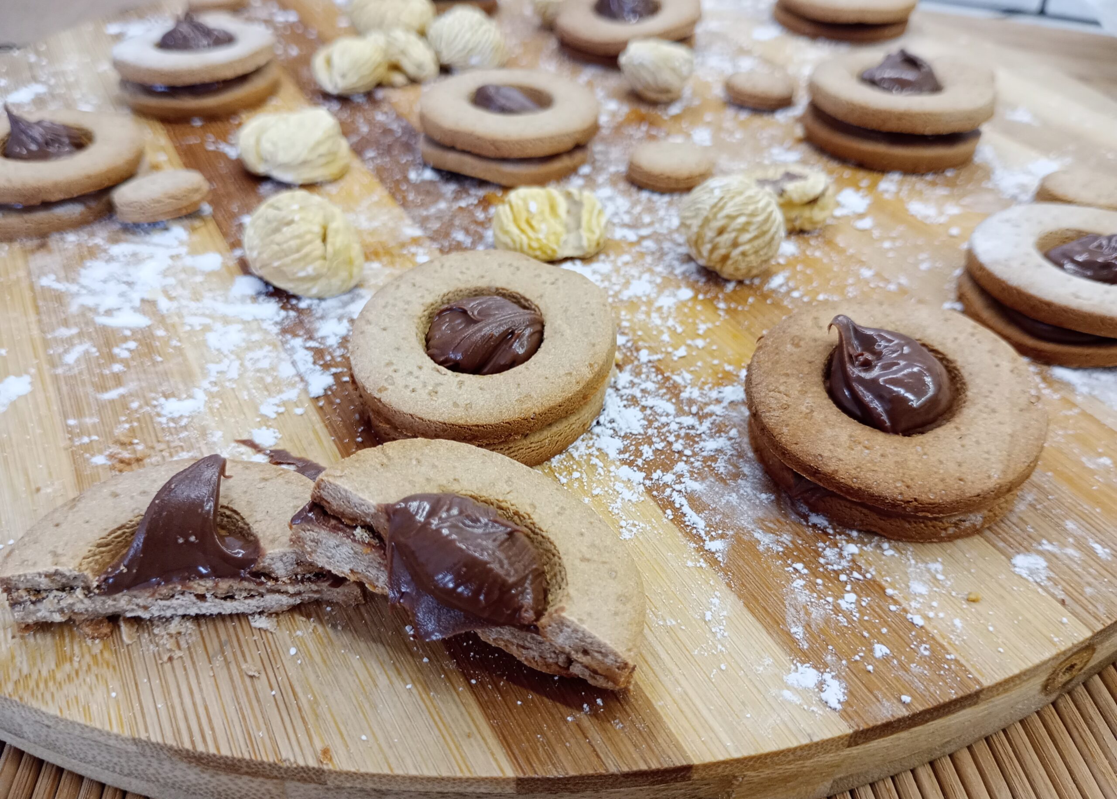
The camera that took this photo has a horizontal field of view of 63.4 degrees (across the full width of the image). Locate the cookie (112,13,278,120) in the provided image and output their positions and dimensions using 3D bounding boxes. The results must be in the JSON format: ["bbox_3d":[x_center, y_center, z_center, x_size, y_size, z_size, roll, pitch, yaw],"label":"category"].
[{"bbox_3d":[-0.120,-0.116,0.301,0.052,0.023,0.052,-16,43,-16],"label":"cookie"}]

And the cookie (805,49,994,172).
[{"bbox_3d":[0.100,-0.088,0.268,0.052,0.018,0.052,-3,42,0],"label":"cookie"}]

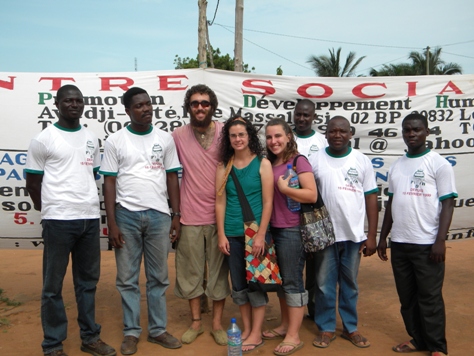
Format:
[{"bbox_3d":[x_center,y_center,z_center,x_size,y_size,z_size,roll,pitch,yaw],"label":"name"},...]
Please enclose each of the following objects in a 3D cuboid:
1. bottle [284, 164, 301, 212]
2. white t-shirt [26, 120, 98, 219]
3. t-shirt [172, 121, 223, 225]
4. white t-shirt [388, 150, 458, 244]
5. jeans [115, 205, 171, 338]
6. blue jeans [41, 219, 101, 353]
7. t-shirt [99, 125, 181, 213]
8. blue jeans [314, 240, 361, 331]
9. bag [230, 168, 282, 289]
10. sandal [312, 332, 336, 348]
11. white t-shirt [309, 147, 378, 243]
[{"bbox_3d":[0.379,0.071,3.820,0.085,0.320,0.085,-6,4,0],"label":"bottle"},{"bbox_3d":[-1.174,-0.044,3.780,0.480,0.640,0.290,-2,5,-28],"label":"white t-shirt"},{"bbox_3d":[-0.278,-0.040,4.050,0.430,0.720,0.260,0,4,-3],"label":"t-shirt"},{"bbox_3d":[1.268,0.133,3.820,0.470,0.640,0.290,2,5,30],"label":"white t-shirt"},{"bbox_3d":[-0.644,0.620,3.850,0.370,0.930,0.280,-1,2,-13],"label":"jeans"},{"bbox_3d":[-1.109,0.672,3.740,0.370,0.940,0.290,-1,3,-29],"label":"blue jeans"},{"bbox_3d":[-0.680,-0.066,3.920,0.540,0.610,0.280,-1,4,-15],"label":"t-shirt"},{"bbox_3d":[0.726,0.709,4.020,0.350,0.770,0.270,0,2,6],"label":"blue jeans"},{"bbox_3d":[0.134,0.346,3.850,0.340,0.820,0.180,0,4,-3],"label":"bag"},{"bbox_3d":[0.637,1.151,4.040,0.110,0.085,0.270,2,4,27],"label":"sandal"},{"bbox_3d":[0.740,0.117,3.980,0.510,0.670,0.300,0,4,3],"label":"white t-shirt"}]

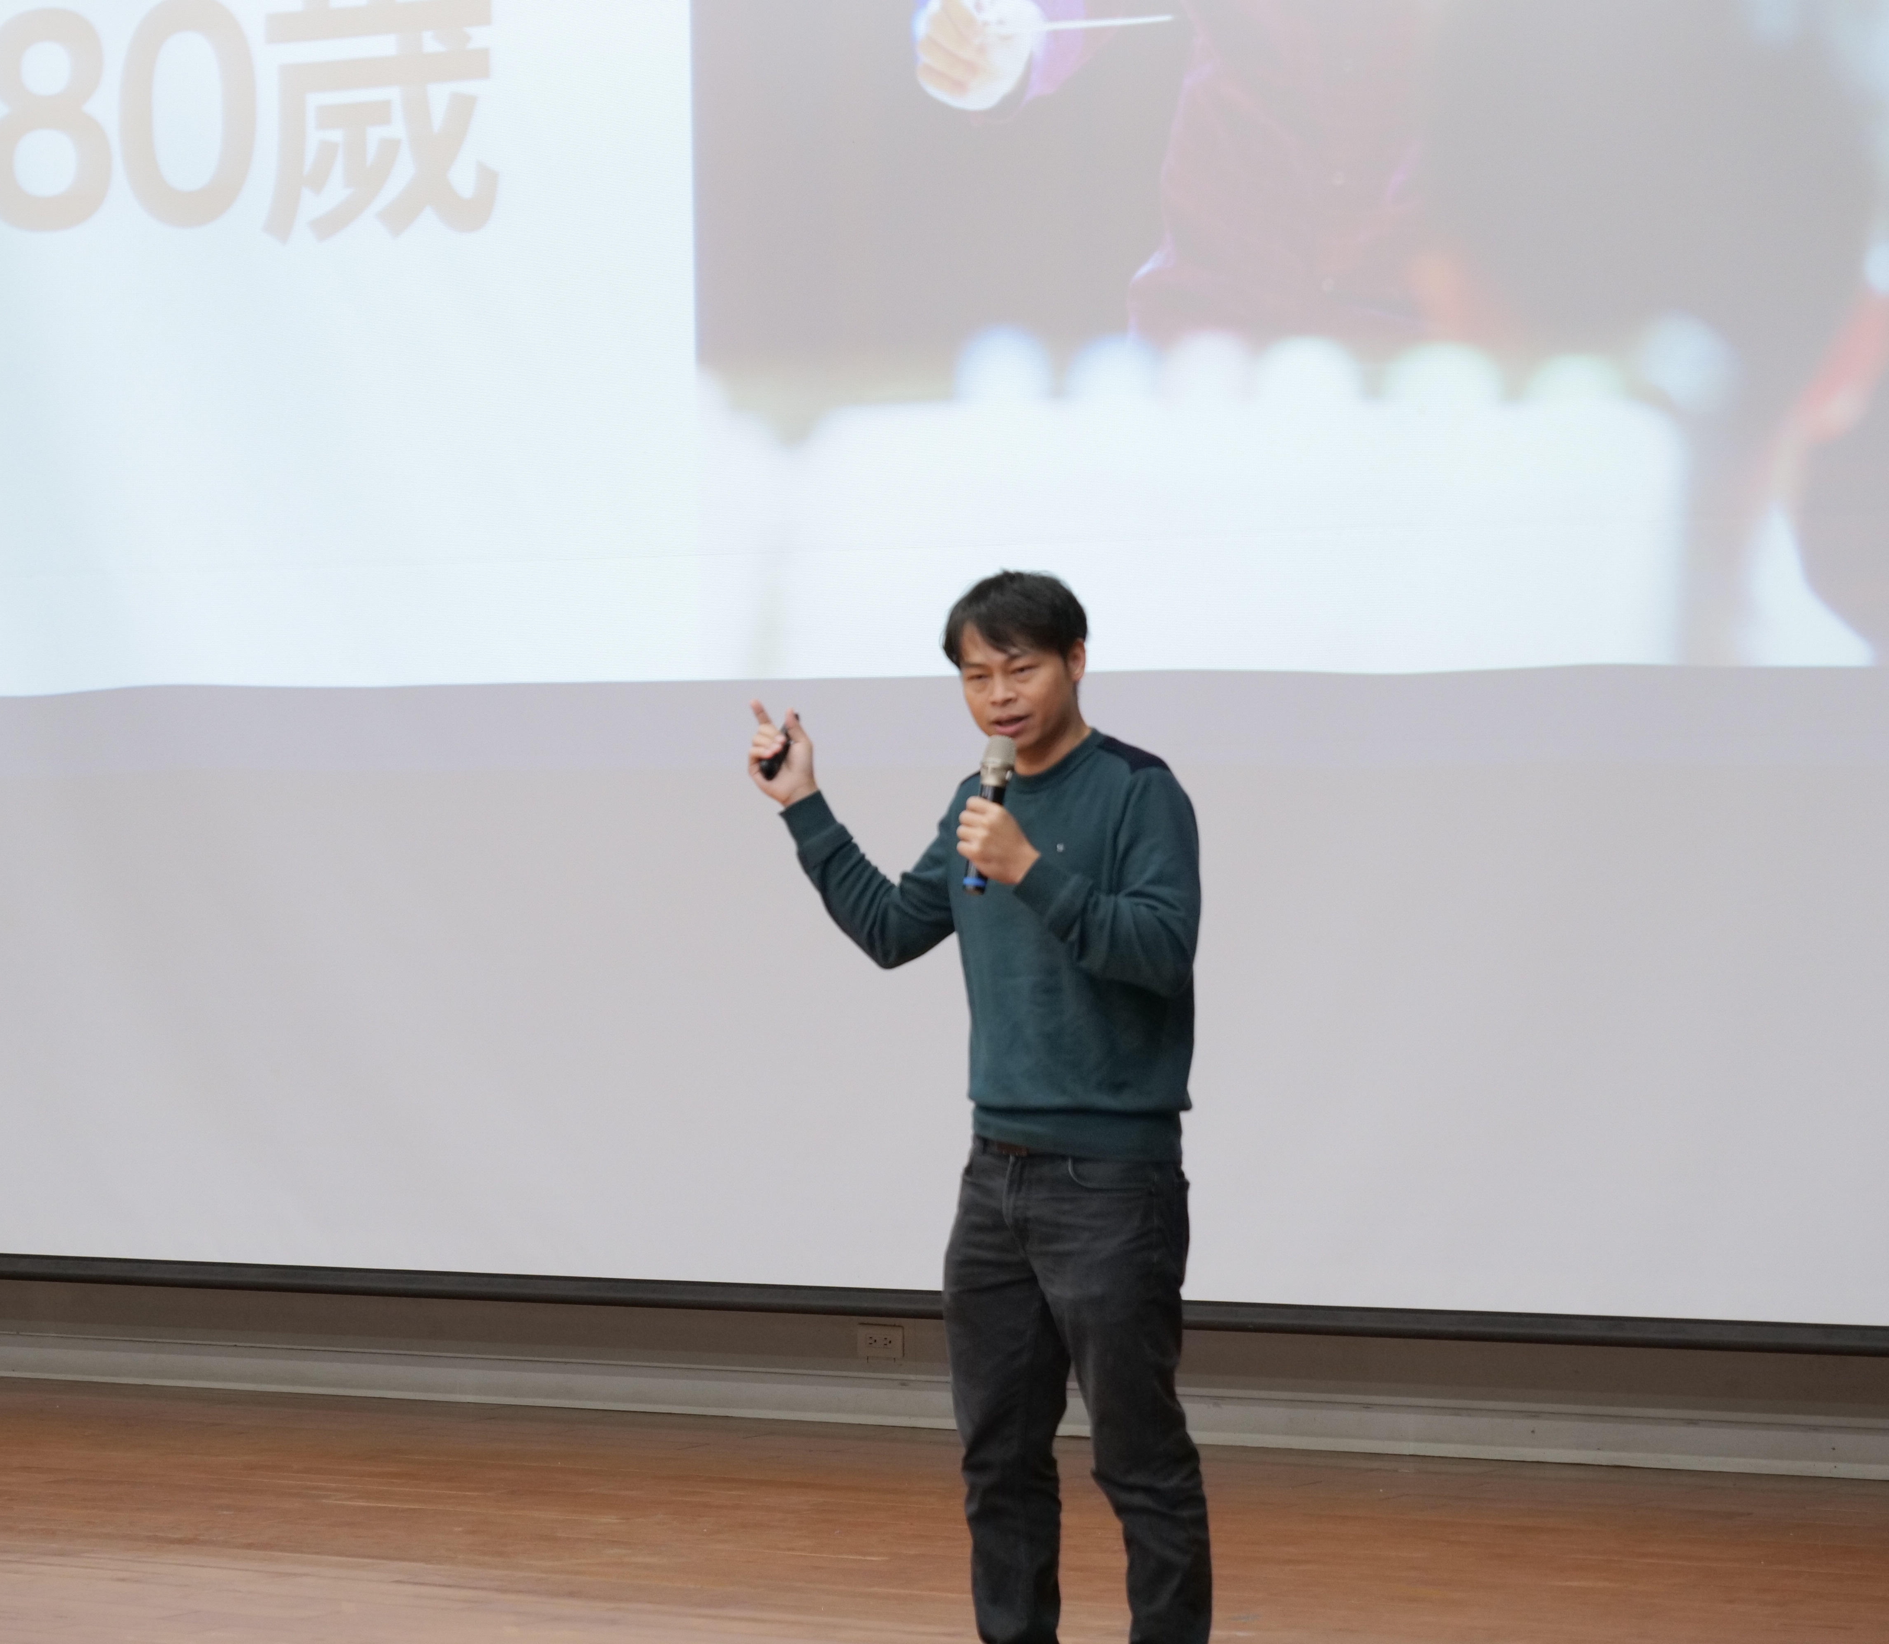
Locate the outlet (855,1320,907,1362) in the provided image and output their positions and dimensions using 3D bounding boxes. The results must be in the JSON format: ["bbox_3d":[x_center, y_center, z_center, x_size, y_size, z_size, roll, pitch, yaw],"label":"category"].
[{"bbox_3d":[-0.139,1.127,15.600,0.116,0.071,0.012,0,1,34],"label":"outlet"}]

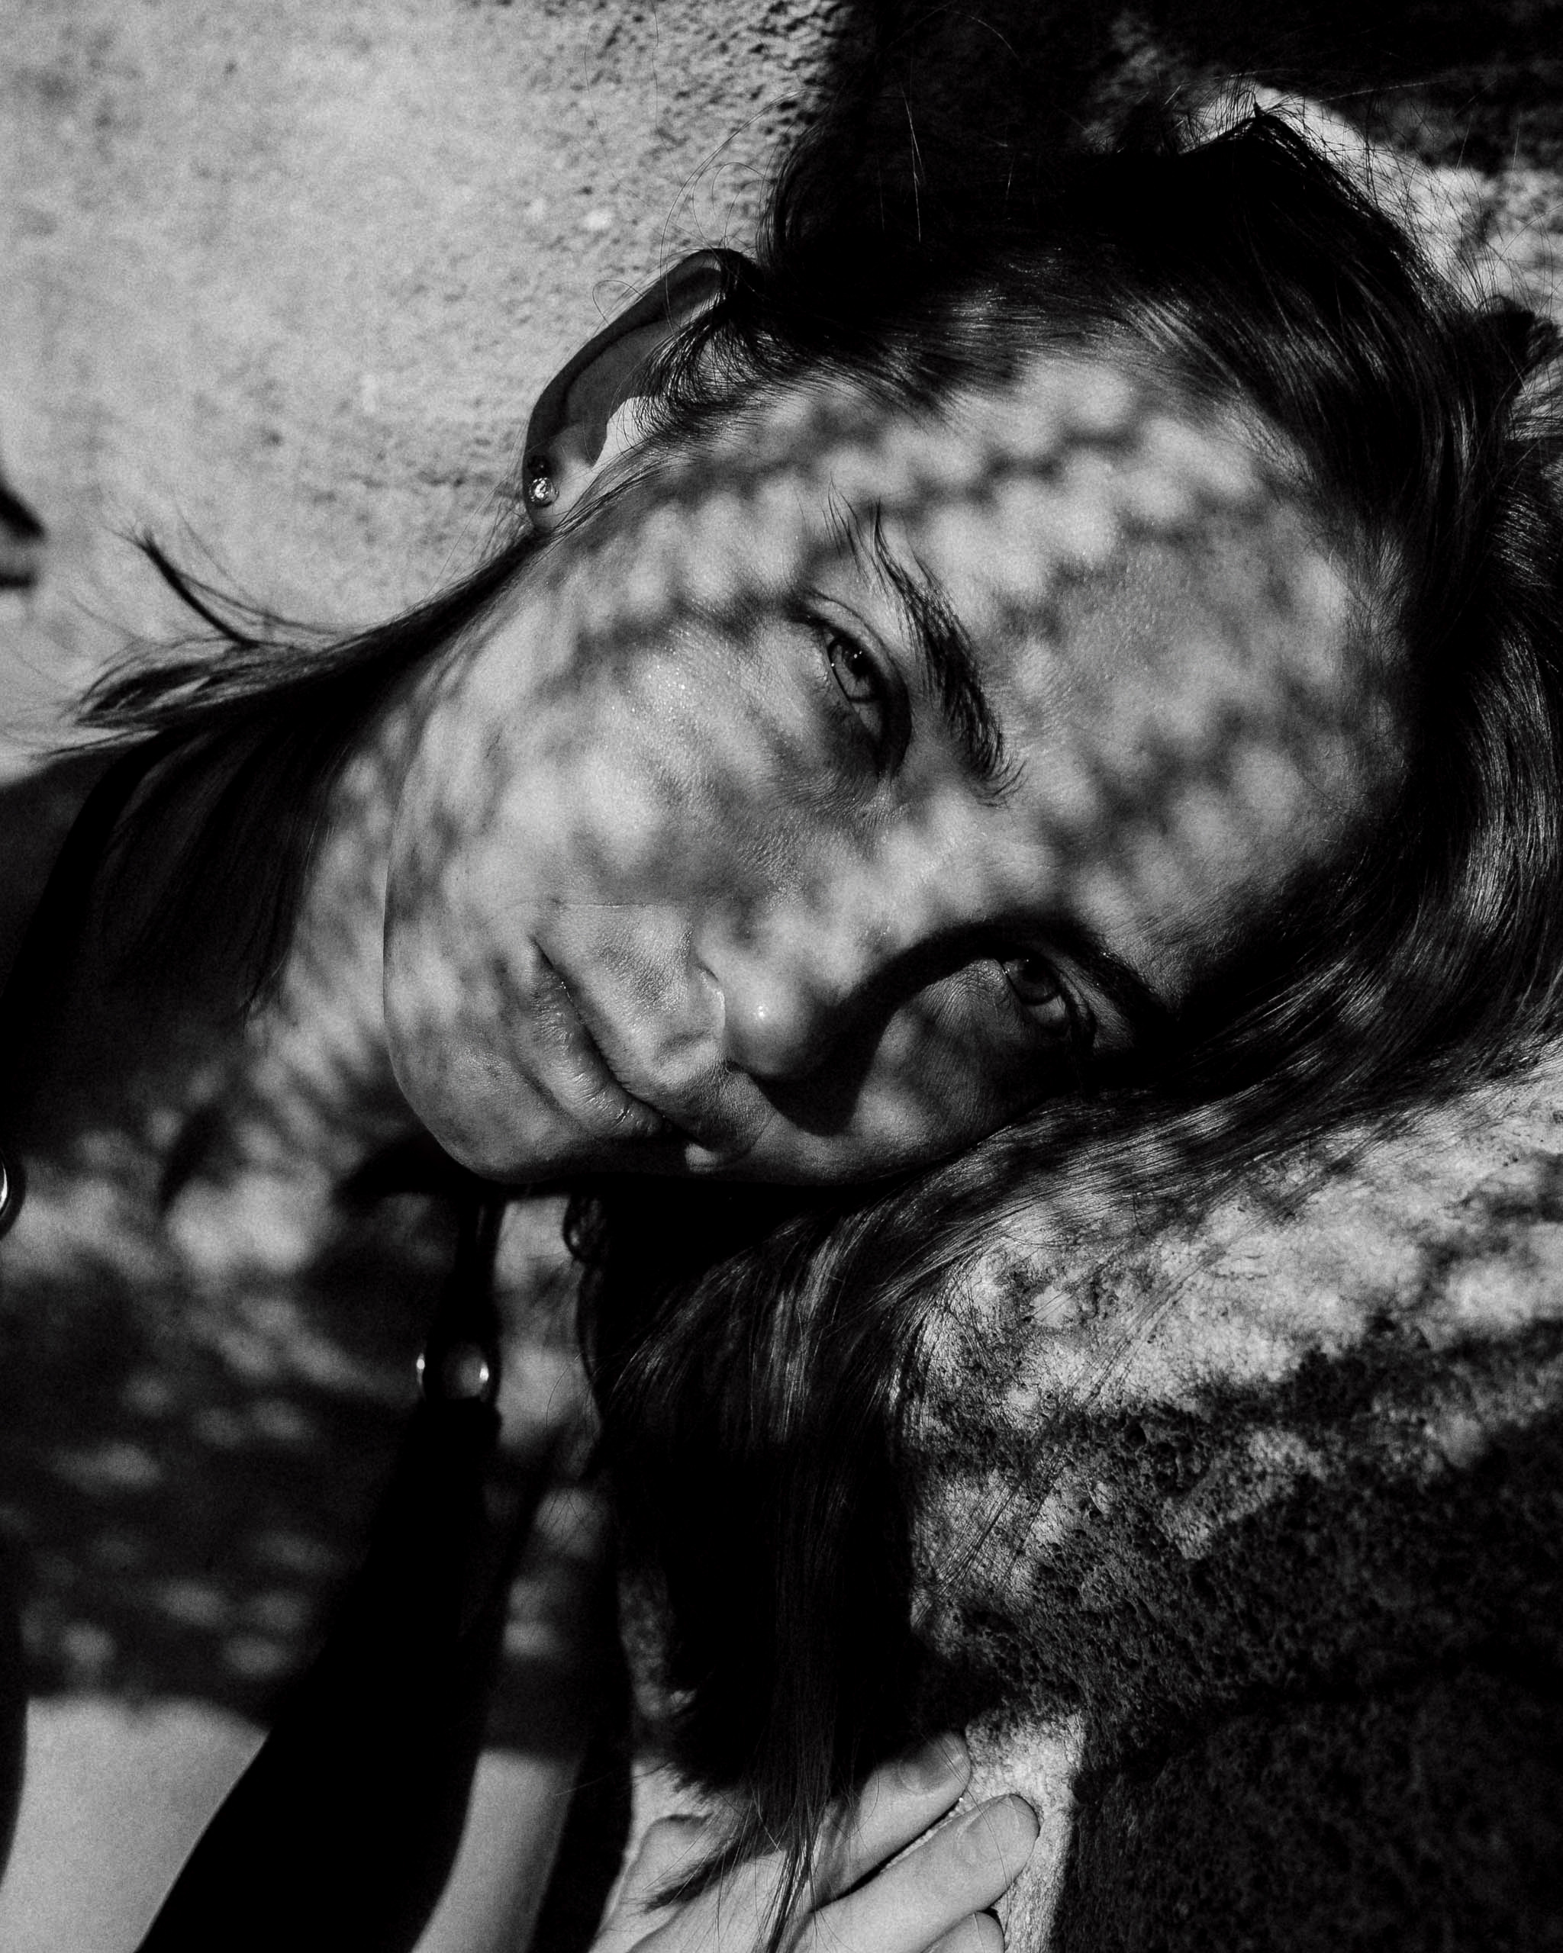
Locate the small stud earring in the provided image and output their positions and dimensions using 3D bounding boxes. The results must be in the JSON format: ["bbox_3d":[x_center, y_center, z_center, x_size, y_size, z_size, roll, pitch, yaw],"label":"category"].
[{"bbox_3d":[-0.049,-0.102,0.357,0.006,0.010,0.004,0,-5,13],"label":"small stud earring"}]

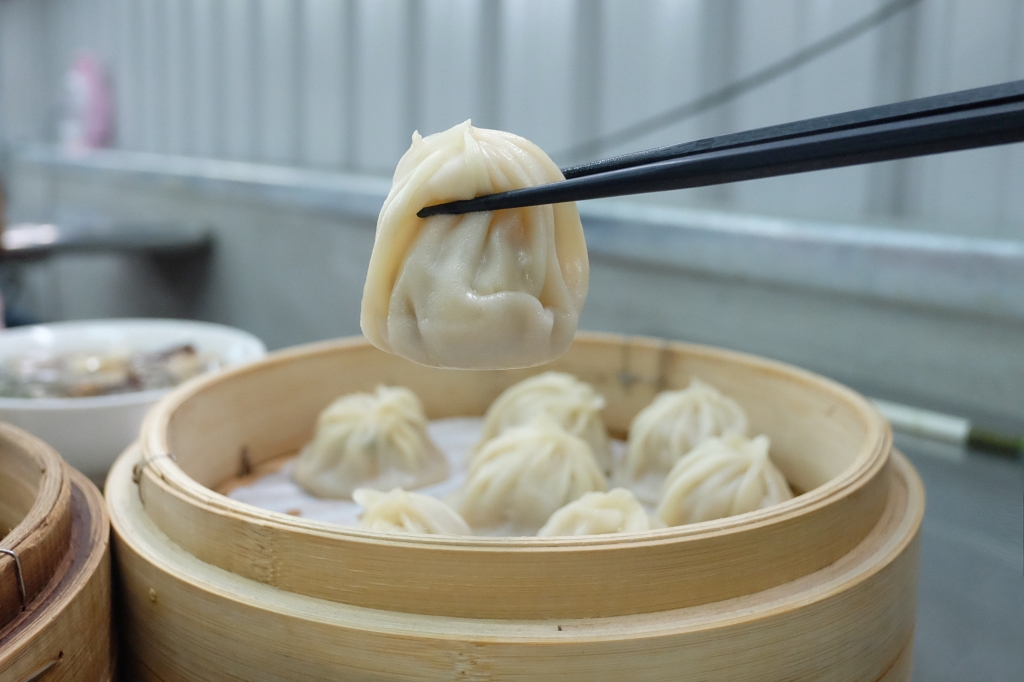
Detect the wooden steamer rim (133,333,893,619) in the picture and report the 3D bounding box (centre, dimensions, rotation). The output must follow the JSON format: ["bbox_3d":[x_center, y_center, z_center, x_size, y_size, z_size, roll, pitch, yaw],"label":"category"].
[{"bbox_3d":[0.001,0.023,0.243,0.216,0.015,0.216,0,11,0],"label":"wooden steamer rim"}]

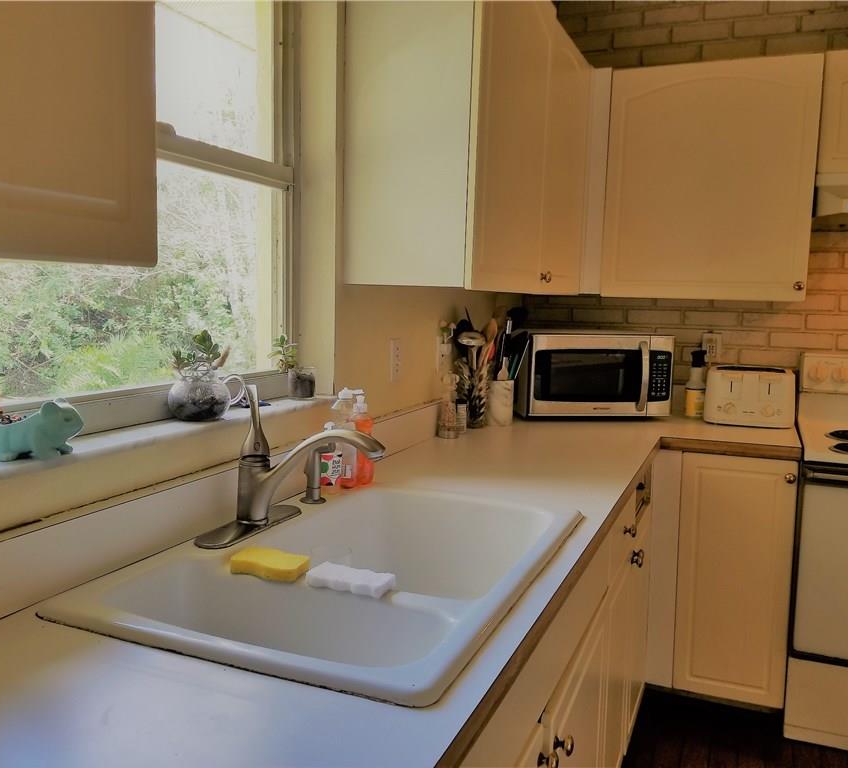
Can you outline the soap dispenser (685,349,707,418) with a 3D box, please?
[{"bbox_3d":[1.021,-0.004,2.876,0.076,0.250,0.066,4,7,22],"label":"soap dispenser"}]

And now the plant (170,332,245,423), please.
[{"bbox_3d":[-0.391,-0.013,1.394,0.132,0.155,0.112,-1,6,-16],"label":"plant"}]

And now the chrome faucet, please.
[{"bbox_3d":[-0.217,0.134,1.292,0.270,0.248,0.250,4,7,22],"label":"chrome faucet"}]

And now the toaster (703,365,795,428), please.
[{"bbox_3d":[1.172,0.042,2.763,0.290,0.188,0.220,4,7,22],"label":"toaster"}]

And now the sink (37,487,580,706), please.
[{"bbox_3d":[-0.089,0.361,1.265,0.560,0.200,0.810,4,7,22],"label":"sink"}]

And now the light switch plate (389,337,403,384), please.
[{"bbox_3d":[-0.078,-0.067,2.095,0.008,0.118,0.070,4,7,22],"label":"light switch plate"}]

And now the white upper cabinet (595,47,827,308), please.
[{"bbox_3d":[1.002,-0.681,2.713,0.655,0.772,0.330,4,7,22],"label":"white upper cabinet"}]

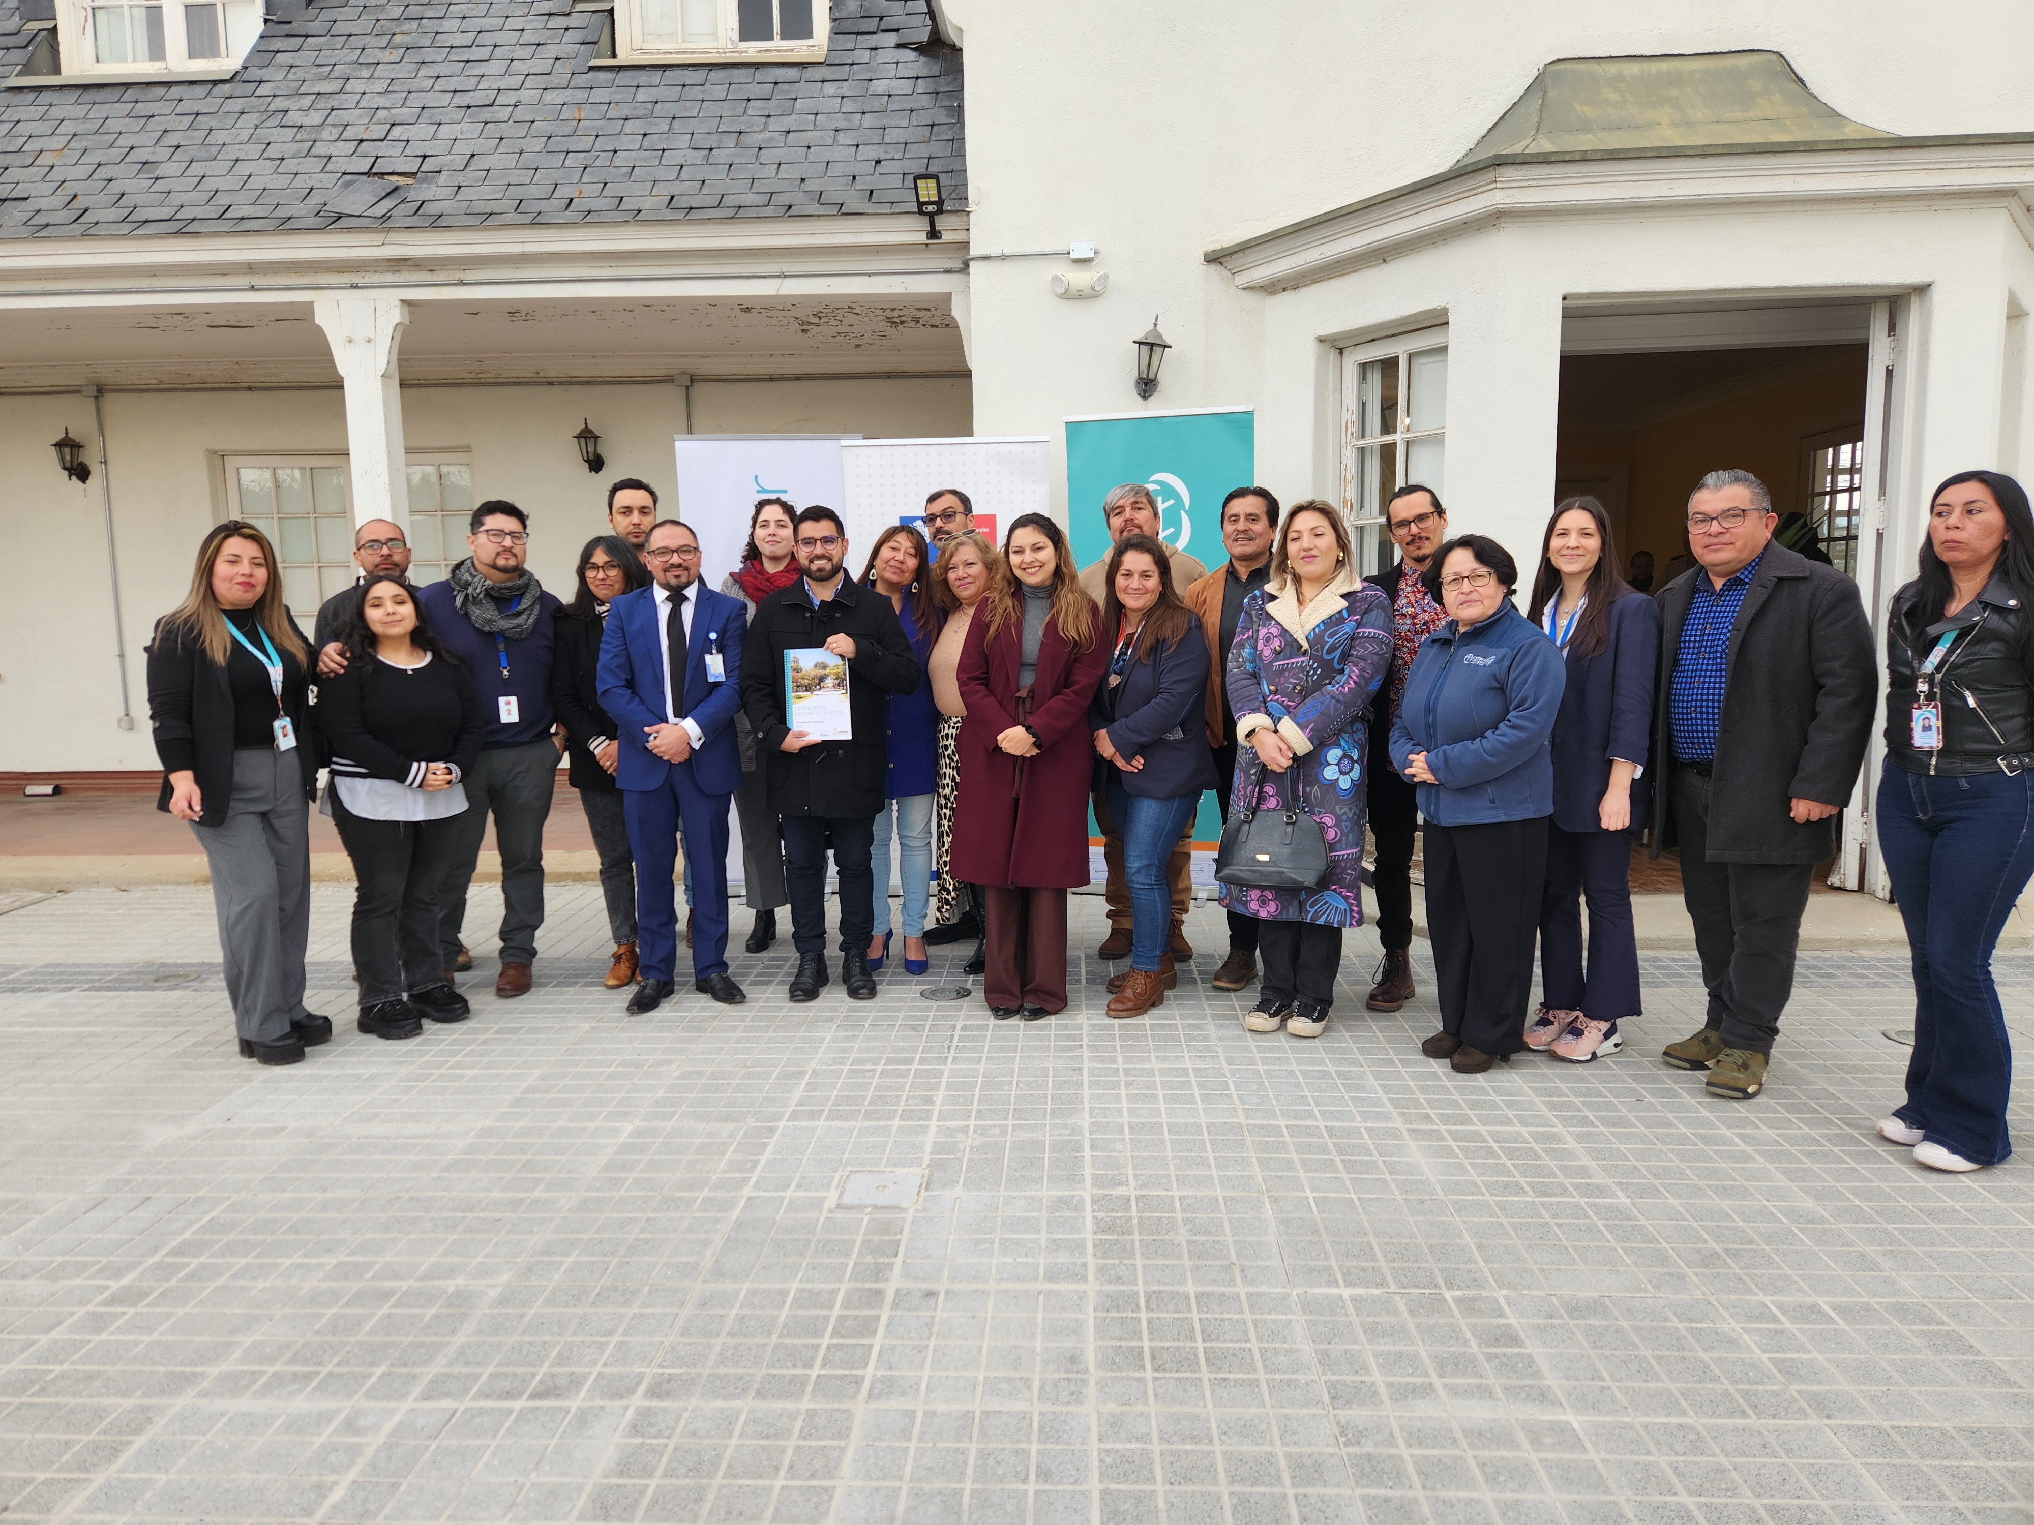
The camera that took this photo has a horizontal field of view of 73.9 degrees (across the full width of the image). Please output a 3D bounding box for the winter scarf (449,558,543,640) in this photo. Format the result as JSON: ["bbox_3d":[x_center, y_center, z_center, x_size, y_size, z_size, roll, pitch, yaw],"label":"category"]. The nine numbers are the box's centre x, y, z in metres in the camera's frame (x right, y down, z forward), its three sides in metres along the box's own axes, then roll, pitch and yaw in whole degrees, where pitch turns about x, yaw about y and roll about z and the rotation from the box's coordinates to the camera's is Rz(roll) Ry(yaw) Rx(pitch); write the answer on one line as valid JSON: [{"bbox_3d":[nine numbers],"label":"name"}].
[{"bbox_3d":[-1.806,-0.563,4.677,0.310,0.284,0.290,-3,7,-17],"label":"winter scarf"}]

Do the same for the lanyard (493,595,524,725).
[{"bbox_3d":[-1.738,-0.371,4.611,0.140,0.440,0.130,-5,8,-28],"label":"lanyard"}]

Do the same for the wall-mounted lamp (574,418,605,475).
[{"bbox_3d":[-2.440,-1.807,7.714,0.165,0.304,0.200,-1,7,3],"label":"wall-mounted lamp"}]

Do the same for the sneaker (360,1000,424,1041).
[{"bbox_3d":[-2.015,0.806,4.340,0.268,0.120,0.107,3,8,28],"label":"sneaker"}]

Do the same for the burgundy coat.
[{"bbox_3d":[0.044,-0.059,4.415,0.510,0.950,0.330,0,7,8],"label":"burgundy coat"}]

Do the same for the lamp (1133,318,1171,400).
[{"bbox_3d":[0.587,-1.757,5.870,0.165,0.343,0.200,5,7,2],"label":"lamp"}]

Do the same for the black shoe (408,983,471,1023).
[{"bbox_3d":[-1.934,0.779,4.516,0.268,0.120,0.107,3,8,28],"label":"black shoe"}]

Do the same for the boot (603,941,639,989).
[{"bbox_3d":[-1.425,0.715,4.930,0.100,0.140,0.270,0,7,8],"label":"boot"}]

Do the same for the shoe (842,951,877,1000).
[{"bbox_3d":[-0.557,0.715,4.729,0.112,0.140,0.300,-3,7,-16],"label":"shoe"}]

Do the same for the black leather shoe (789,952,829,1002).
[{"bbox_3d":[-0.720,0.713,4.683,0.107,0.150,0.296,0,7,6],"label":"black leather shoe"}]

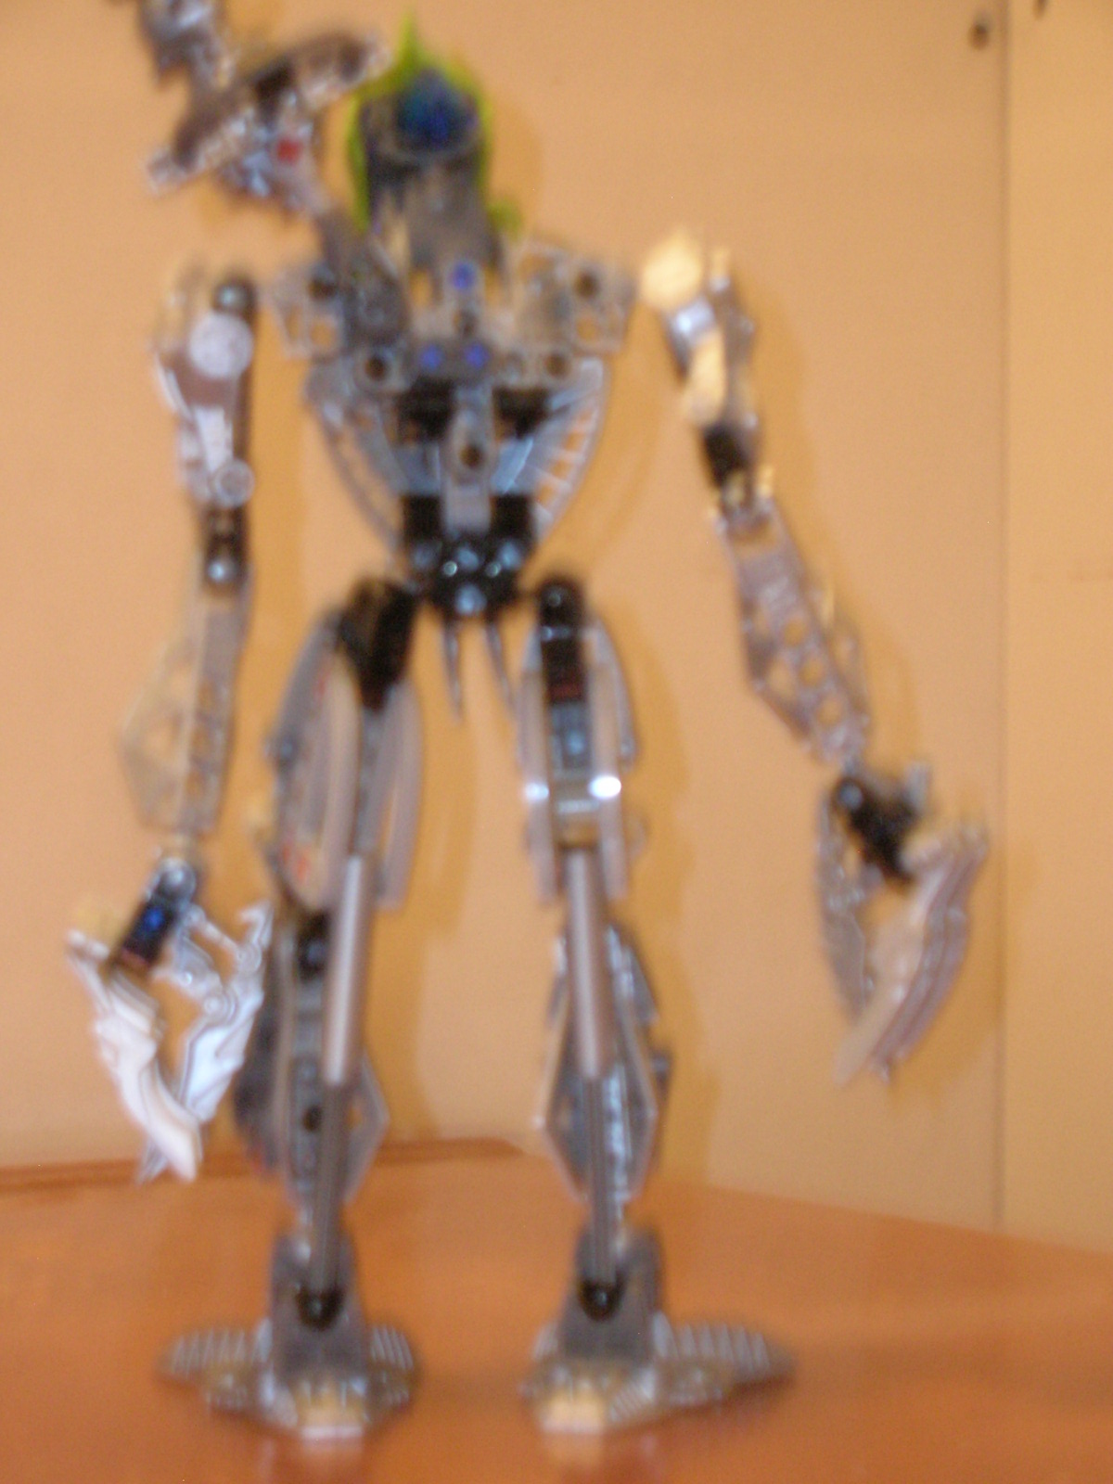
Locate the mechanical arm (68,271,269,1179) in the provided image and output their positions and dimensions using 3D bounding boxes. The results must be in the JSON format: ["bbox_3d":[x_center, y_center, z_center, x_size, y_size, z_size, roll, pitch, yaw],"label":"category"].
[{"bbox_3d":[-0.069,-0.003,0.682,0.035,0.157,0.045,0,3,0],"label":"mechanical arm"}]

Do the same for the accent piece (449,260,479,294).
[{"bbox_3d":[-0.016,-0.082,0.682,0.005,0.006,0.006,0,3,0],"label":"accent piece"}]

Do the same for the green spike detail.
[{"bbox_3d":[-0.022,-0.110,0.693,0.031,0.039,0.030,0,3,0],"label":"green spike detail"}]

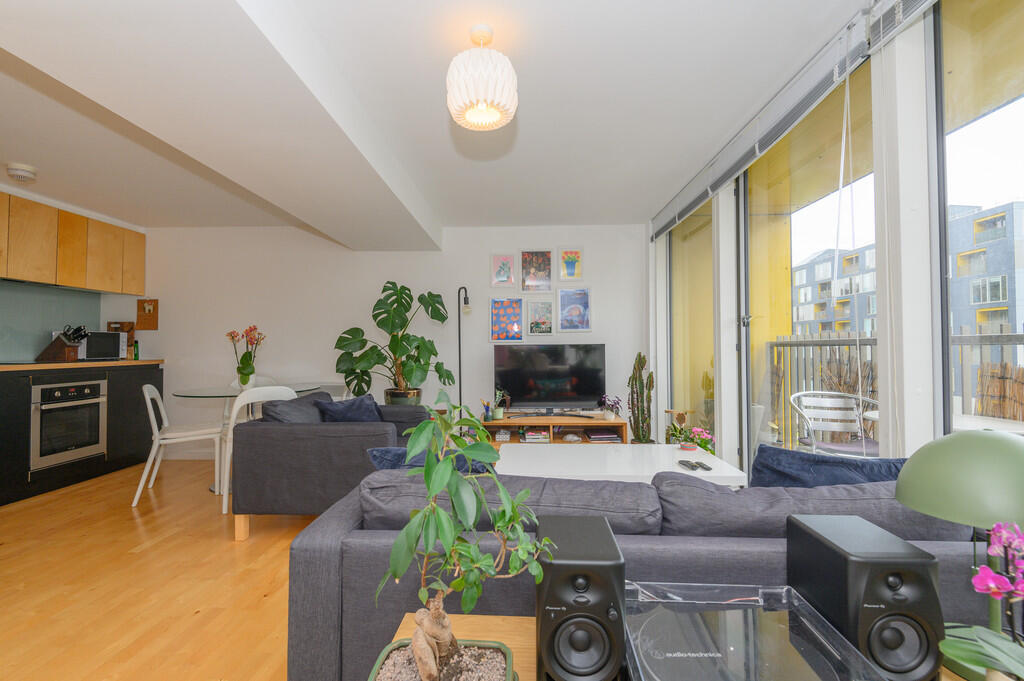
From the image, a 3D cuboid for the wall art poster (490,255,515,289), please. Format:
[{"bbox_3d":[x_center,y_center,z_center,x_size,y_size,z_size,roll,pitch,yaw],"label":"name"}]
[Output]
[{"bbox_3d":[-0.086,-0.647,4.267,0.235,0.320,0.020,0,-1,2],"label":"wall art poster"}]

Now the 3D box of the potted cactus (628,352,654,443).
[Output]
[{"bbox_3d":[1.094,0.600,3.841,0.220,1.000,0.220,0,-1,2],"label":"potted cactus"}]

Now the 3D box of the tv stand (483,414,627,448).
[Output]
[{"bbox_3d":[0.350,0.887,3.885,1.140,0.440,0.550,0,-1,2],"label":"tv stand"}]

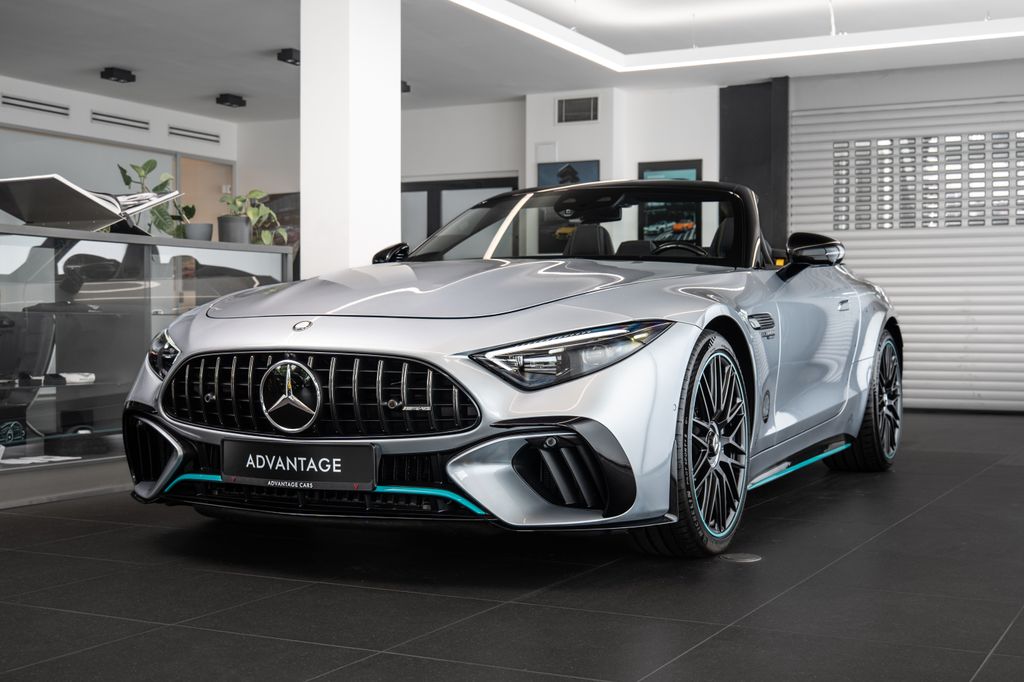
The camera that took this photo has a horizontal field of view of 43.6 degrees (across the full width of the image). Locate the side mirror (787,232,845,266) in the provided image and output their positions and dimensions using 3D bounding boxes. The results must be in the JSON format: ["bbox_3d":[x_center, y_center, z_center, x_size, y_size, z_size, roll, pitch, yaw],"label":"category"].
[{"bbox_3d":[1.152,-0.347,4.850,0.210,0.130,0.120,1,1,27],"label":"side mirror"}]

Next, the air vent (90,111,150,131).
[{"bbox_3d":[-3.753,-2.105,12.276,0.030,0.110,0.770,0,1,28],"label":"air vent"}]

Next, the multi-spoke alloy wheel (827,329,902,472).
[{"bbox_3d":[1.744,0.288,6.330,0.300,0.710,0.710,1,1,27],"label":"multi-spoke alloy wheel"}]

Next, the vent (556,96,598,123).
[{"bbox_3d":[0.611,-2.139,11.850,0.410,0.230,0.030,1,1,27],"label":"vent"}]

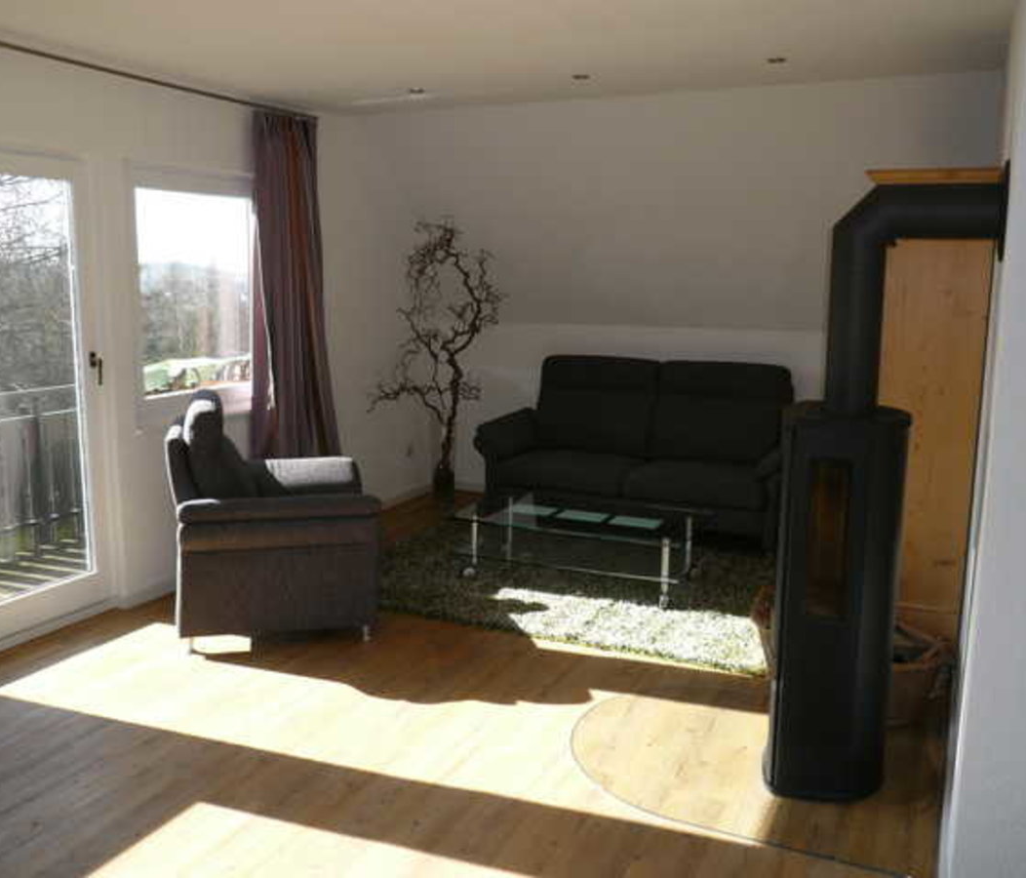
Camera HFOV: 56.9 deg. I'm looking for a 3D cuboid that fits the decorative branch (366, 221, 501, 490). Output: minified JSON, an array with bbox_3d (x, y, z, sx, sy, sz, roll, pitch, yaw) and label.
[{"bbox_3d":[-0.442,-0.450,6.106,0.760,1.860,0.620,5,11,25],"label":"decorative branch"}]

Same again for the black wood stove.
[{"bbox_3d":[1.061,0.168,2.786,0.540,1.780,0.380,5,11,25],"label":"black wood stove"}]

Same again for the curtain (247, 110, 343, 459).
[{"bbox_3d":[-1.206,-0.559,5.177,0.150,2.360,0.780,5,11,25],"label":"curtain"}]

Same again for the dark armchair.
[{"bbox_3d":[-1.064,0.291,4.217,0.900,1.030,0.870,-2,10,-11],"label":"dark armchair"}]

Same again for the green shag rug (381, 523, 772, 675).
[{"bbox_3d":[0.433,0.696,4.836,2.380,0.040,1.720,5,11,25],"label":"green shag rug"}]

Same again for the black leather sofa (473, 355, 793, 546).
[{"bbox_3d":[0.759,0.054,5.689,1.930,1.020,0.860,5,11,25],"label":"black leather sofa"}]

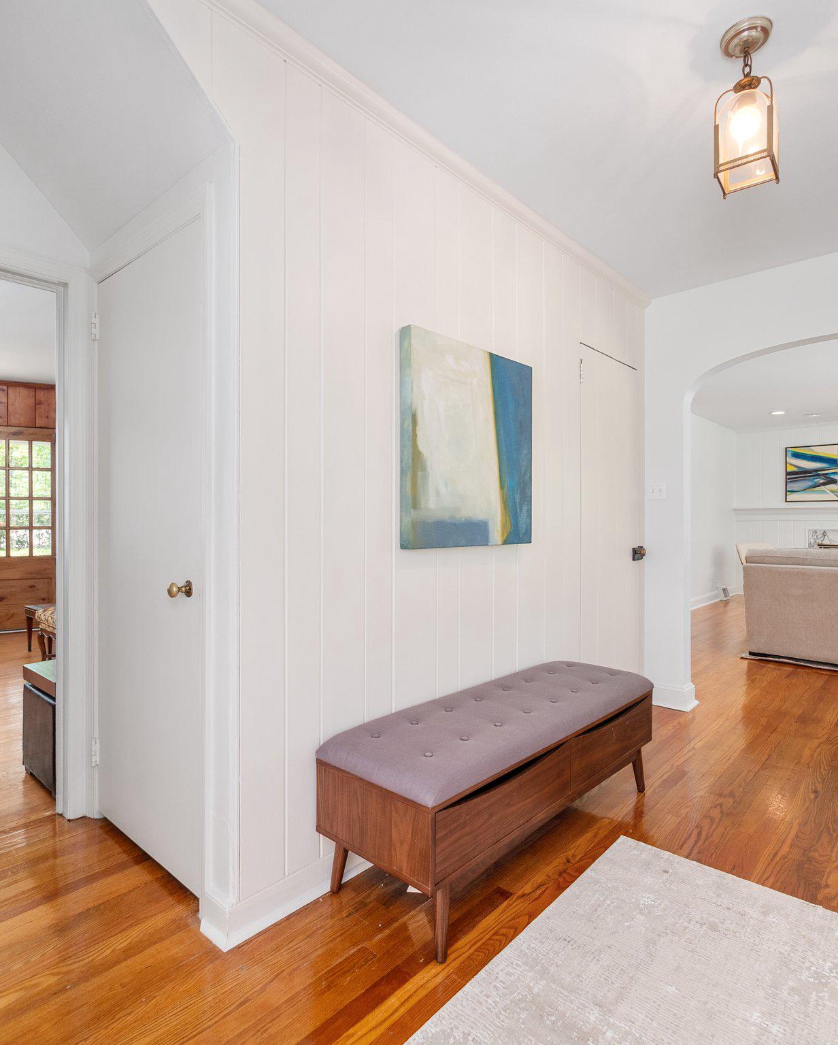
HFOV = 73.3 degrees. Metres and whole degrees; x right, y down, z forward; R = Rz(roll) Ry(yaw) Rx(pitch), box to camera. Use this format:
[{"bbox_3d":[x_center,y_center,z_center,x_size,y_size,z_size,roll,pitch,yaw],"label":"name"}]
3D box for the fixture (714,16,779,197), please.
[{"bbox_3d":[0.916,-1.156,1.573,0.140,0.399,0.140,0,0,40],"label":"fixture"}]

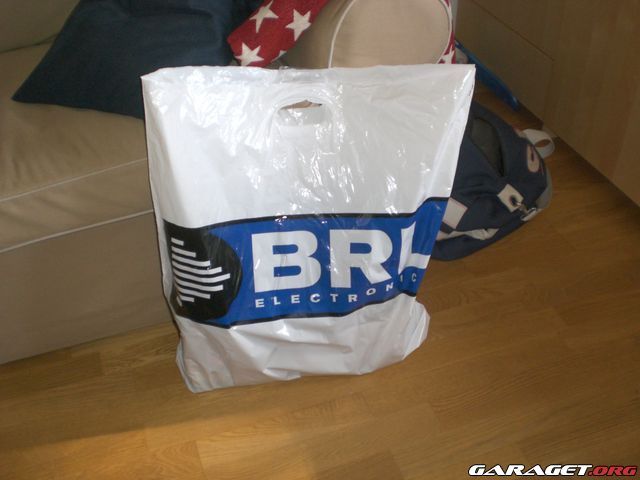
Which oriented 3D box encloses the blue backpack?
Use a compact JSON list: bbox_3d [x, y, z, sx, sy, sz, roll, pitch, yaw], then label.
[{"bbox_3d":[0.350,-0.177,1.716,0.450,0.210,0.340,-23,42,-21],"label":"blue backpack"}]

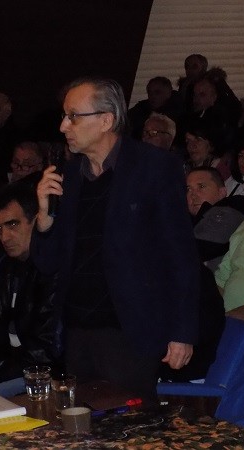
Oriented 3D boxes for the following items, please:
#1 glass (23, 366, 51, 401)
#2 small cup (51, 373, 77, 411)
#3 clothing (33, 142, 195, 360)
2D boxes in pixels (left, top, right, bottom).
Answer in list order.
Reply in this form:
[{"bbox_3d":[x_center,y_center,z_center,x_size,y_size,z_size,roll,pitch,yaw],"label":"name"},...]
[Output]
[{"bbox_3d":[-0.243,0.455,3.860,0.080,0.087,0.080,-2,7,0],"label":"glass"},{"bbox_3d":[-0.162,0.467,3.770,0.071,0.091,0.071,-2,7,0],"label":"small cup"},{"bbox_3d":[-0.020,0.068,4.300,0.490,0.690,0.360,3,9,33],"label":"clothing"}]

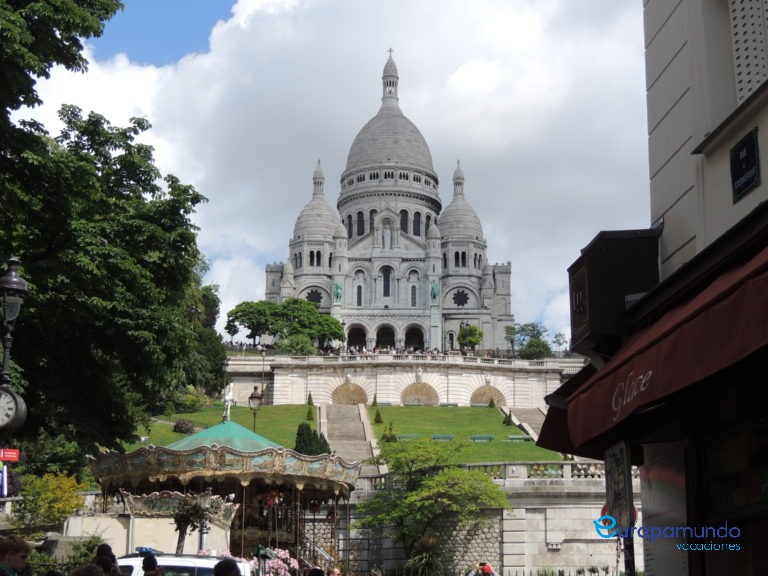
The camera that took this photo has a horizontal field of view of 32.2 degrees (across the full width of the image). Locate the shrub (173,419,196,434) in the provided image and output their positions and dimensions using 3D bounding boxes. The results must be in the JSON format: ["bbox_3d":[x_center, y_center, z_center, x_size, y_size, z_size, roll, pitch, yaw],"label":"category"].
[{"bbox_3d":[-23.680,16.440,158.000,2.850,1.910,2.420,0,-13,0],"label":"shrub"}]

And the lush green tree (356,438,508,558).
[{"bbox_3d":[2.400,10.440,66.000,7.540,5.970,6.030,0,-13,0],"label":"lush green tree"}]

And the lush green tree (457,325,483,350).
[{"bbox_3d":[13.940,8.150,217.000,4.240,4.480,4.030,0,-13,0],"label":"lush green tree"}]

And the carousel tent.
[{"bbox_3d":[-6.190,7.790,52.000,10.550,6.800,10.550,0,-13,0],"label":"carousel tent"}]

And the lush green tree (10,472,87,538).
[{"bbox_3d":[-13.610,8.860,54.000,3.080,2.760,2.620,0,-13,0],"label":"lush green tree"}]

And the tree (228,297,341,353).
[{"bbox_3d":[-15.980,6.170,216.000,19.150,9.110,12.450,0,-13,0],"label":"tree"}]

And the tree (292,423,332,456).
[{"bbox_3d":[-7.790,16.330,143.000,4.080,3.790,3.060,0,-13,0],"label":"tree"}]

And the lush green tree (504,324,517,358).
[{"bbox_3d":[20.050,8.320,211.000,1.900,5.170,1.900,0,-13,0],"label":"lush green tree"}]

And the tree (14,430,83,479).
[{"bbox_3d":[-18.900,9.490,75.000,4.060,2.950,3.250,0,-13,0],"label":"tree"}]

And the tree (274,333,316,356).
[{"bbox_3d":[-13.830,8.910,208.000,6.560,3.980,5.580,0,-13,0],"label":"tree"}]

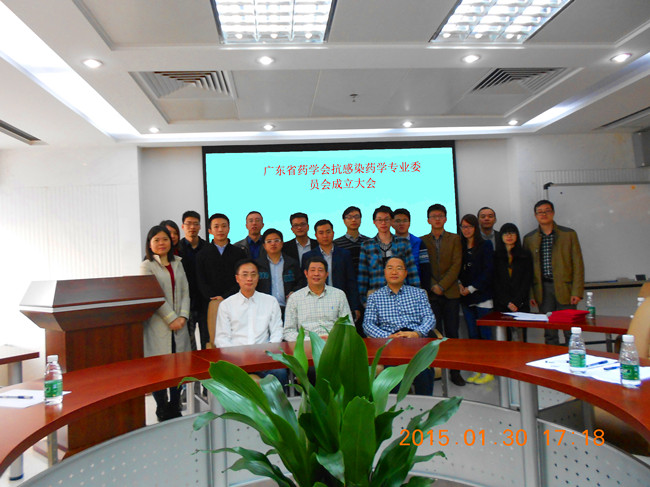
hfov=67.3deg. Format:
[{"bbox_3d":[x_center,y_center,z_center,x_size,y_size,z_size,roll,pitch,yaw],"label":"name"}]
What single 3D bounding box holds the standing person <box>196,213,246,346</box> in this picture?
[{"bbox_3d":[-0.908,0.584,4.320,0.480,1.710,0.300,-2,-2,-12],"label":"standing person"}]

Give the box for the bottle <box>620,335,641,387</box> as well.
[{"bbox_3d":[1.049,0.407,1.680,0.060,0.178,0.060,-3,-2,17],"label":"bottle"}]

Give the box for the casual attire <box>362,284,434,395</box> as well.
[{"bbox_3d":[0.504,0.761,3.300,0.540,0.930,0.700,-3,-2,5],"label":"casual attire"}]

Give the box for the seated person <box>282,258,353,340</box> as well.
[{"bbox_3d":[-0.026,0.726,3.400,0.530,1.270,0.750,-3,-2,-2],"label":"seated person"}]

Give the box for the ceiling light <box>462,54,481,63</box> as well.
[{"bbox_3d":[0.946,-1.200,3.151,0.115,0.035,0.115,-3,-2,-6],"label":"ceiling light"}]

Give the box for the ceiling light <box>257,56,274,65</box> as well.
[{"bbox_3d":[-0.368,-1.136,3.016,0.115,0.035,0.115,-3,-2,-6],"label":"ceiling light"}]

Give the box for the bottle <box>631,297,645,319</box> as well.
[{"bbox_3d":[1.841,0.399,2.830,0.060,0.178,0.060,-3,-2,17],"label":"bottle"}]

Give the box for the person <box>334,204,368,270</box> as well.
[{"bbox_3d":[0.313,0.515,4.850,0.480,1.740,0.290,-3,-2,3],"label":"person"}]

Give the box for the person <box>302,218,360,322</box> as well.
[{"bbox_3d":[0.061,0.585,4.300,0.520,1.610,0.310,-3,-2,3],"label":"person"}]

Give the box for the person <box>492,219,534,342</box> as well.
[{"bbox_3d":[1.758,0.552,4.550,0.430,1.500,0.280,-3,-2,17],"label":"person"}]

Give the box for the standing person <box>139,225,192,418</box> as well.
[{"bbox_3d":[-1.316,0.645,4.060,0.440,1.610,0.310,-2,-2,-30],"label":"standing person"}]

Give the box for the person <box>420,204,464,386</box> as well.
[{"bbox_3d":[1.157,0.483,4.720,0.460,1.735,0.300,-4,-2,18],"label":"person"}]

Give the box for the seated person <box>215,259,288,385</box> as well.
[{"bbox_3d":[-0.489,0.745,3.250,0.510,1.270,0.750,-3,-2,-7],"label":"seated person"}]

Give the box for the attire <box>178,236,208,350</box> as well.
[{"bbox_3d":[-1.192,0.675,4.500,0.480,1.470,0.280,-2,-2,-14],"label":"attire"}]

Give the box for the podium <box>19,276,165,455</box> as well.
[{"bbox_3d":[-1.692,0.855,3.616,0.650,1.194,0.790,-4,-2,42],"label":"podium"}]

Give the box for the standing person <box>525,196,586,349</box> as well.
[{"bbox_3d":[2.201,0.439,4.700,0.560,1.690,0.320,-4,-2,21],"label":"standing person"}]

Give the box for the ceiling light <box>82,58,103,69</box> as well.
[{"bbox_3d":[-1.376,-1.077,2.886,0.122,0.040,0.122,-3,-2,-6],"label":"ceiling light"}]

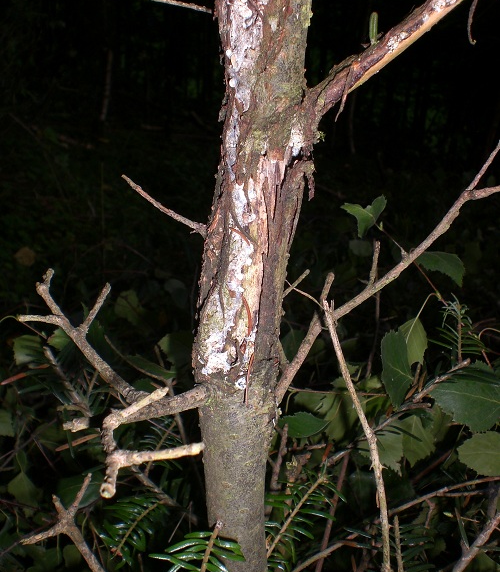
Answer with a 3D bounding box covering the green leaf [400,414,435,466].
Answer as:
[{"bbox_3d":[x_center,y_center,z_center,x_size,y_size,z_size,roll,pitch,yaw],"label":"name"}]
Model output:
[{"bbox_3d":[0.147,0.134,0.640,0.030,0.045,0.020,0,15,0],"label":"green leaf"}]

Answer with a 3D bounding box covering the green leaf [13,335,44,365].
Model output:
[{"bbox_3d":[-0.191,0.056,0.630,0.028,0.026,0.020,0,15,0],"label":"green leaf"}]

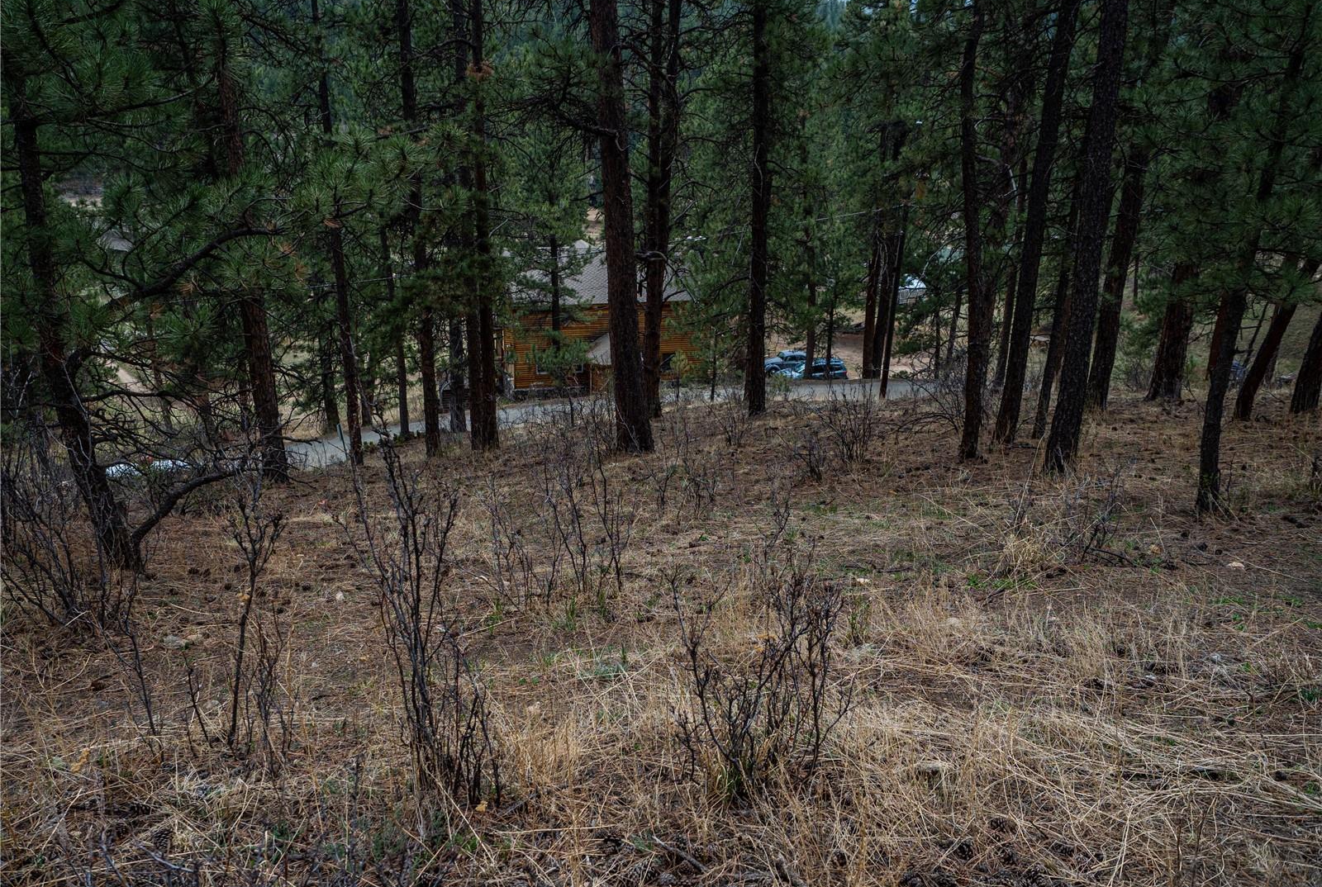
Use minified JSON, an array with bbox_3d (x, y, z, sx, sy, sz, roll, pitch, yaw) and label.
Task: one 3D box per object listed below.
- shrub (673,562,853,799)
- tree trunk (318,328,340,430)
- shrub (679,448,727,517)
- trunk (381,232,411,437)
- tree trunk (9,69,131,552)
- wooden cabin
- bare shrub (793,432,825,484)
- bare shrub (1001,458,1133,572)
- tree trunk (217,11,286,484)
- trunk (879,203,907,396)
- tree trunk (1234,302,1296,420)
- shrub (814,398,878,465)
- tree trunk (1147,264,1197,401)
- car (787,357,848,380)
[{"bbox_3d":[0.357,0.825,3.220,0.600,0.760,0.550,0,13,0],"label":"shrub"},{"bbox_3d":[-12.370,-2.459,34.176,0.480,4.050,0.450,-5,16,-20],"label":"tree trunk"},{"bbox_3d":[0.388,0.369,8.500,0.440,0.610,0.420,0,13,0],"label":"shrub"},{"bbox_3d":[-9.030,-3.605,31.214,0.300,6.995,0.300,-5,13,-15],"label":"trunk"},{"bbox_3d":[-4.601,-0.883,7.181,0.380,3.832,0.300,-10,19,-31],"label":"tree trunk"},{"bbox_3d":[-4.136,-8.194,58.790,11.800,8.300,9.000,-3,13,-15],"label":"wooden cabin"},{"bbox_3d":[1.655,0.167,10.200,0.310,0.560,0.330,0,13,0],"label":"bare shrub"},{"bbox_3d":[3.102,0.530,7.000,0.943,0.670,0.850,8,17,25],"label":"bare shrub"},{"bbox_3d":[-6.190,-2.865,13.744,0.420,6.947,0.400,-7,17,-23],"label":"tree trunk"},{"bbox_3d":[8.939,-5.477,35.106,0.360,7.638,0.330,5,16,13],"label":"trunk"},{"bbox_3d":[10.404,-1.400,15.779,0.270,2.027,0.270,22,15,30],"label":"tree trunk"},{"bbox_3d":[2.704,-0.204,13.400,0.947,0.920,0.900,4,16,11],"label":"shrub"},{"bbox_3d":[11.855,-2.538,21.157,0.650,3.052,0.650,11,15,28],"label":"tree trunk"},{"bbox_3d":[10.055,-4.772,60.500,4.600,1.670,1.850,-5,14,-21],"label":"car"}]

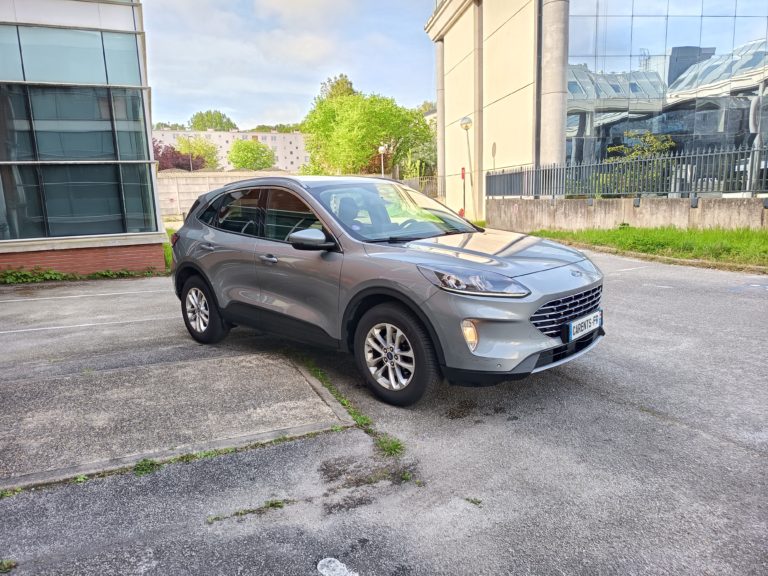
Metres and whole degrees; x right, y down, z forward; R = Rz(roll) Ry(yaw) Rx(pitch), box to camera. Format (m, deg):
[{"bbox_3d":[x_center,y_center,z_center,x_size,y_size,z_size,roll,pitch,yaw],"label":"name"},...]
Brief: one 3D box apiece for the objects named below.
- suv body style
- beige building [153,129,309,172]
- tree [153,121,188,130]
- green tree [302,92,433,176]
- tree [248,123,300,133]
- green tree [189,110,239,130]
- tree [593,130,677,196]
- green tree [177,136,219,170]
[{"bbox_3d":[-0.332,-0.265,5.107,4.610,1.670,1.960,7,13,43],"label":"suv body style"},{"bbox_3d":[-42.248,-33.309,145.827,46.000,17.000,12.000,-6,10,-24],"label":"beige building"},{"bbox_3d":[-76.318,-53.360,191.086,13.000,13.000,12.000,-6,10,-20],"label":"tree"},{"bbox_3d":[-1.431,-13.770,52.902,12.500,10.800,11.000,-2,10,-1],"label":"green tree"},{"bbox_3d":[-38.853,-52.647,191.086,18.000,13.000,12.000,-4,10,-10],"label":"tree"},{"bbox_3d":[-54.788,-48.958,173.420,16.000,17.000,15.000,-5,10,-16],"label":"green tree"},{"bbox_3d":[7.562,-3.698,16.175,2.500,2.100,2.000,2,11,25],"label":"tree"},{"bbox_3d":[-23.682,-15.405,68.668,5.600,8.000,5.500,-5,10,-18],"label":"green tree"}]

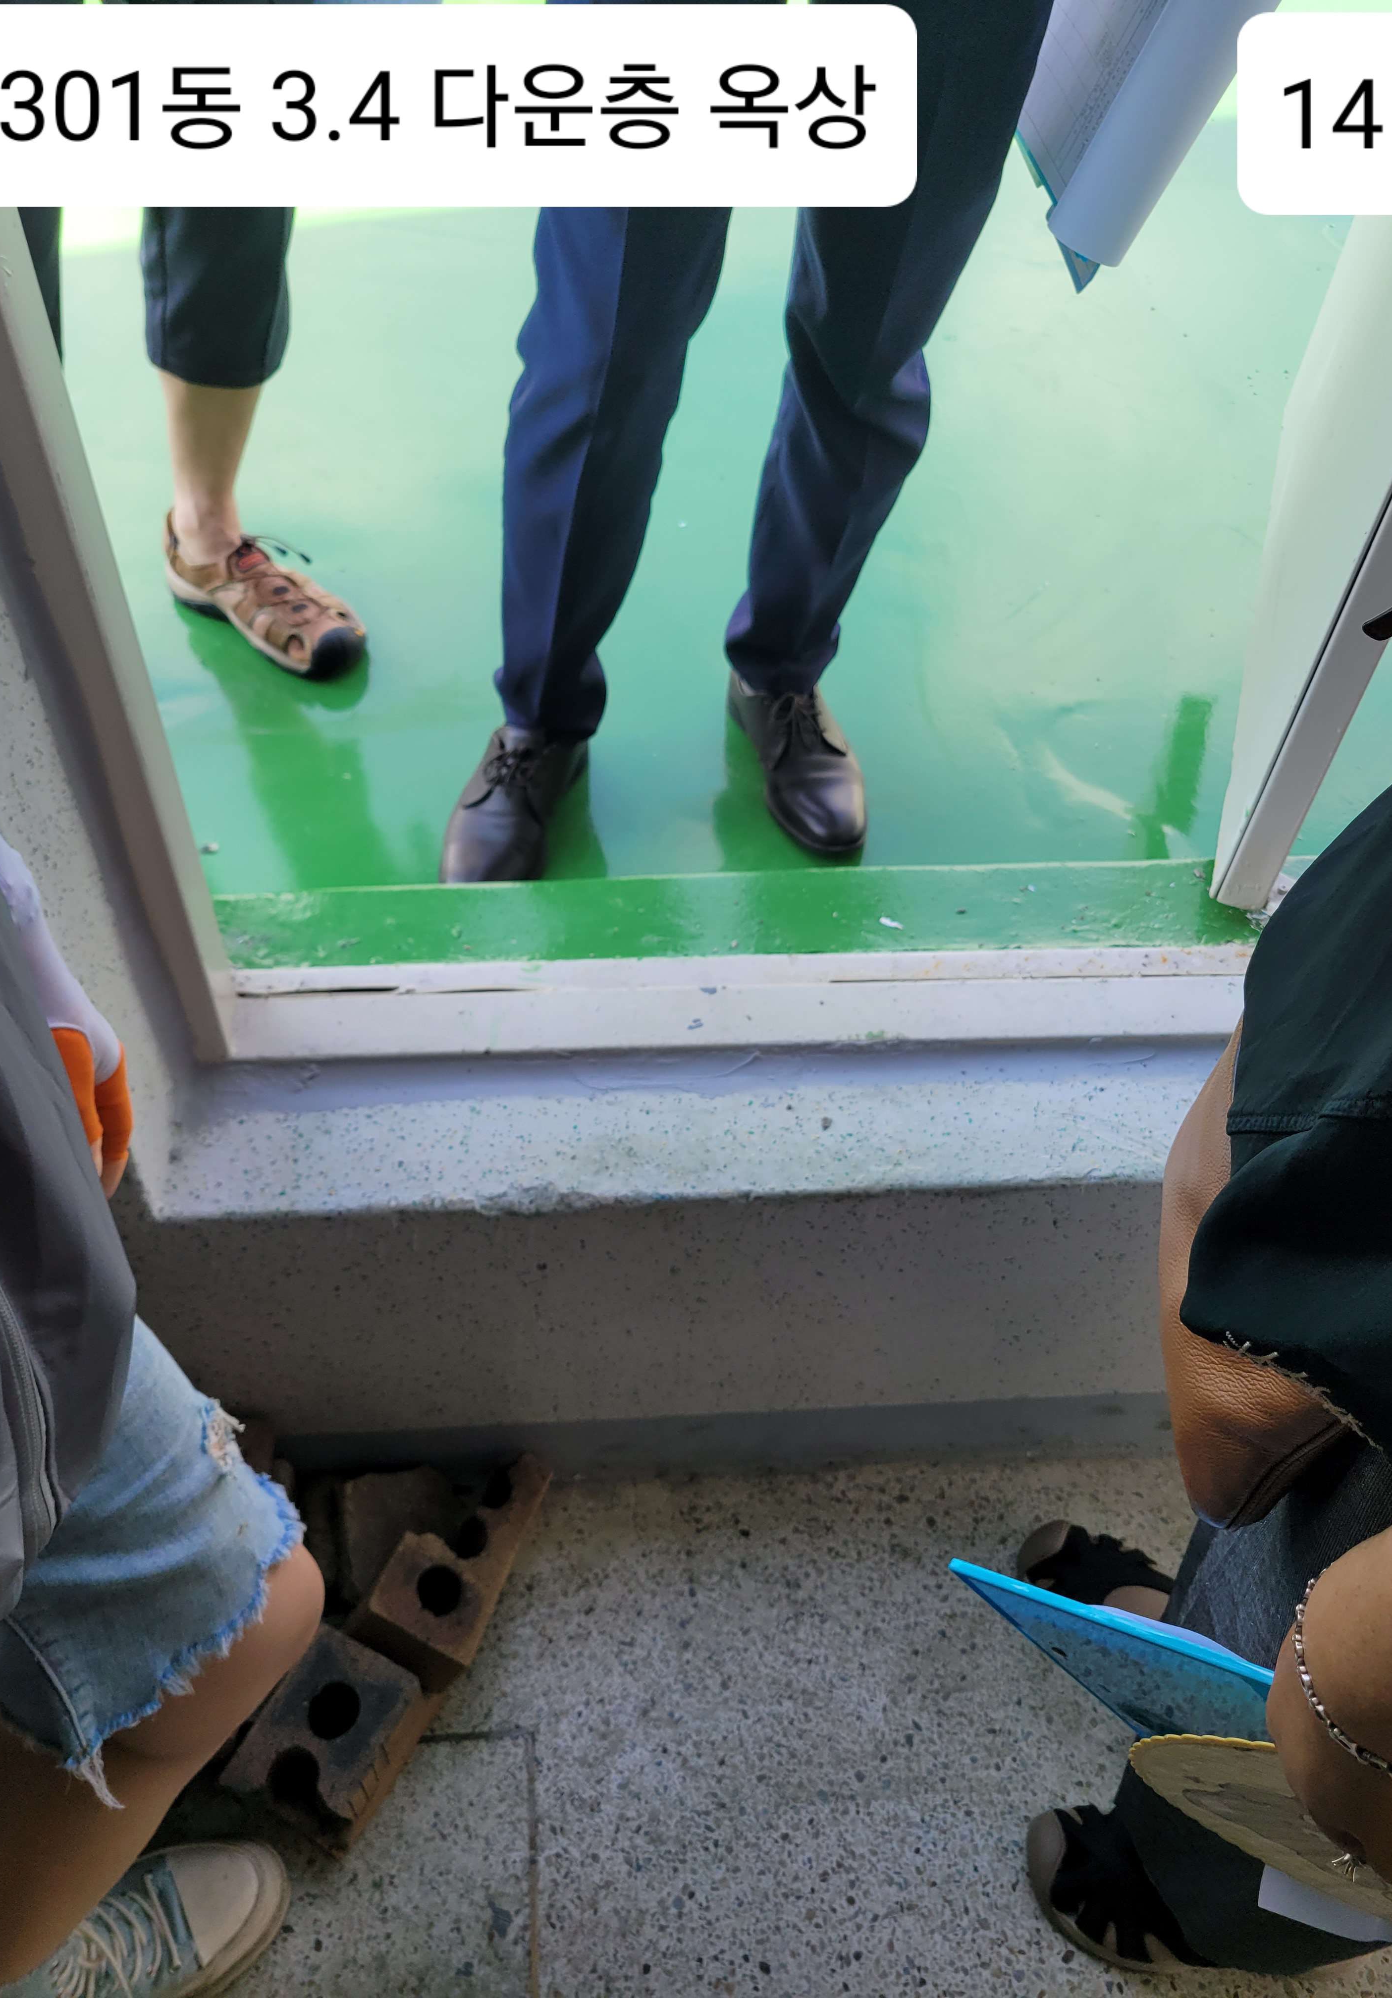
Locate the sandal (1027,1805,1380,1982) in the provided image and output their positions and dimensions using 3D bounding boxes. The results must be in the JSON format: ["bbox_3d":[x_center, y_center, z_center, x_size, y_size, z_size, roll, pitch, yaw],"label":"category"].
[{"bbox_3d":[0.395,0.691,1.170,0.250,0.080,0.097,4,49,0],"label":"sandal"}]

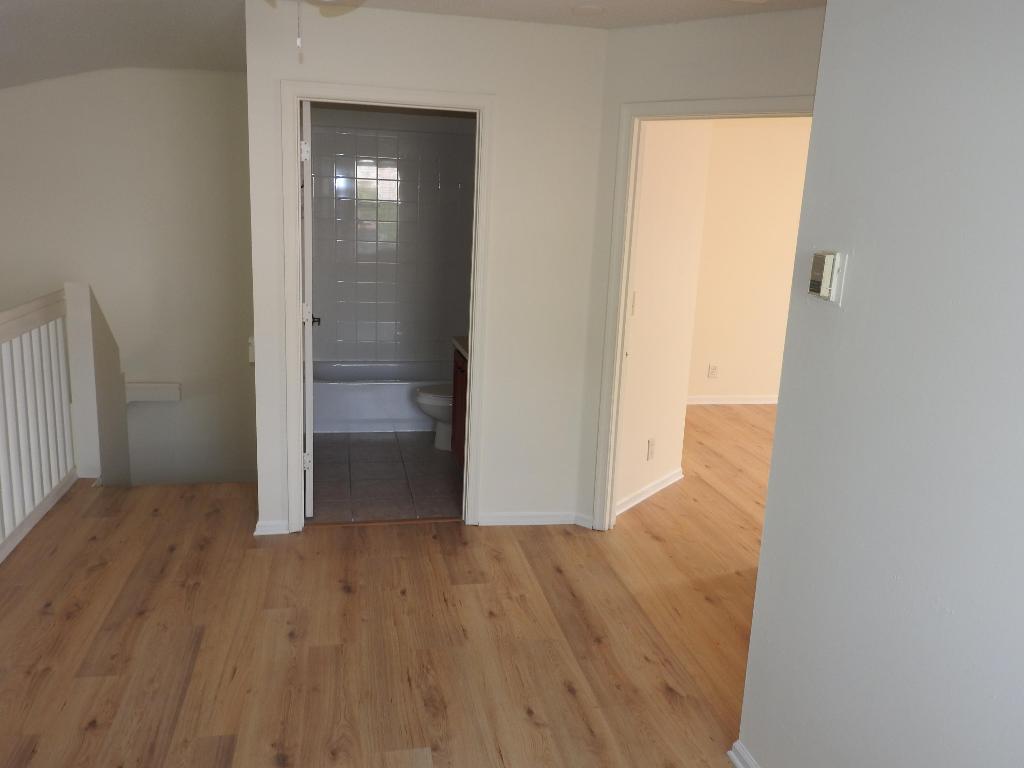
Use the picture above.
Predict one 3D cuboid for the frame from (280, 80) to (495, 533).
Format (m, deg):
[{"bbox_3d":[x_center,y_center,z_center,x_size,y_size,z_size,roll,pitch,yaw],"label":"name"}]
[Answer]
[{"bbox_3d":[-0.605,-0.313,4.032,0.955,2.120,0.140,0,12,-11],"label":"frame"}]

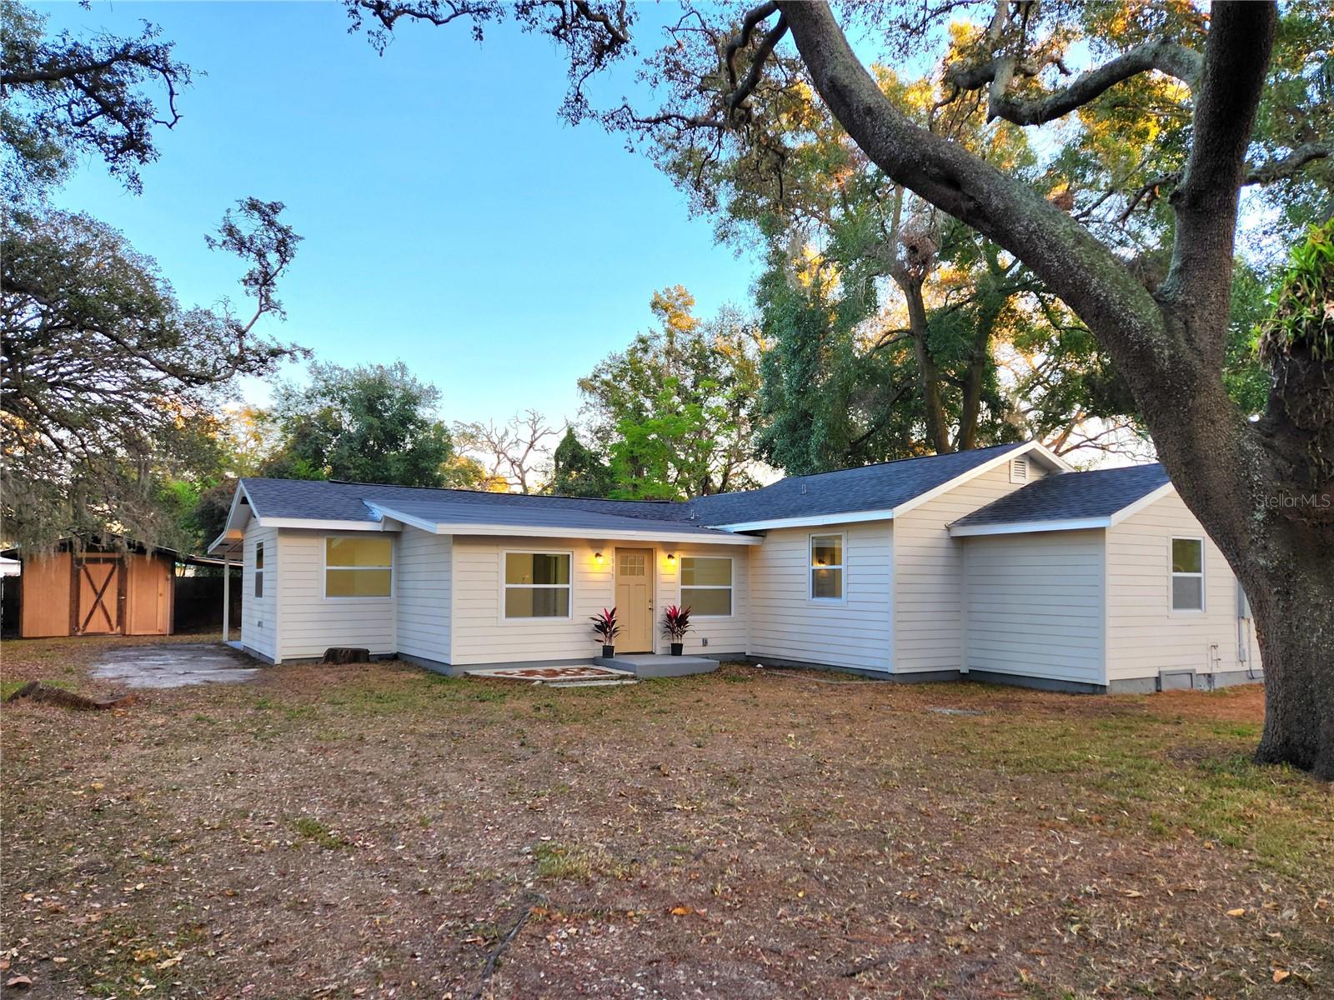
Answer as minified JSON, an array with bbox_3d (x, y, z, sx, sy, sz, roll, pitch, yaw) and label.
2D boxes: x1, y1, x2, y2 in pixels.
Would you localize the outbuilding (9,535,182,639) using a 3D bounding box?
[{"bbox_3d":[-17.055,2.620,26.750,3.850,2.800,3.600,3,-5,-30],"label":"outbuilding"}]

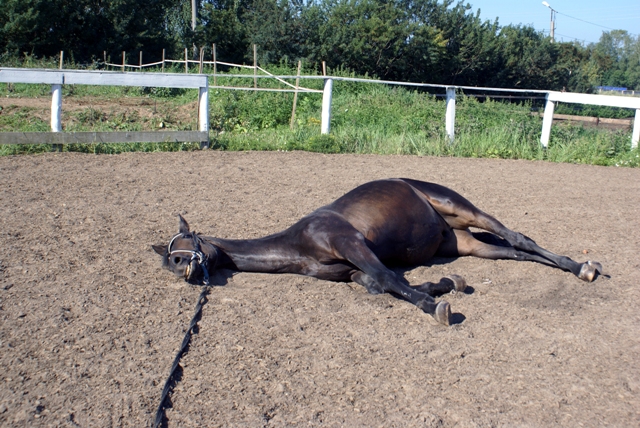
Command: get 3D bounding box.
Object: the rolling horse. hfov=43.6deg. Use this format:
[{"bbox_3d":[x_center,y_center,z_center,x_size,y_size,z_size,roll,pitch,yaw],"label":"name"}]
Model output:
[{"bbox_3d":[0.363,0.110,5.528,2.600,0.650,2.120,-6,13,-36],"label":"rolling horse"}]

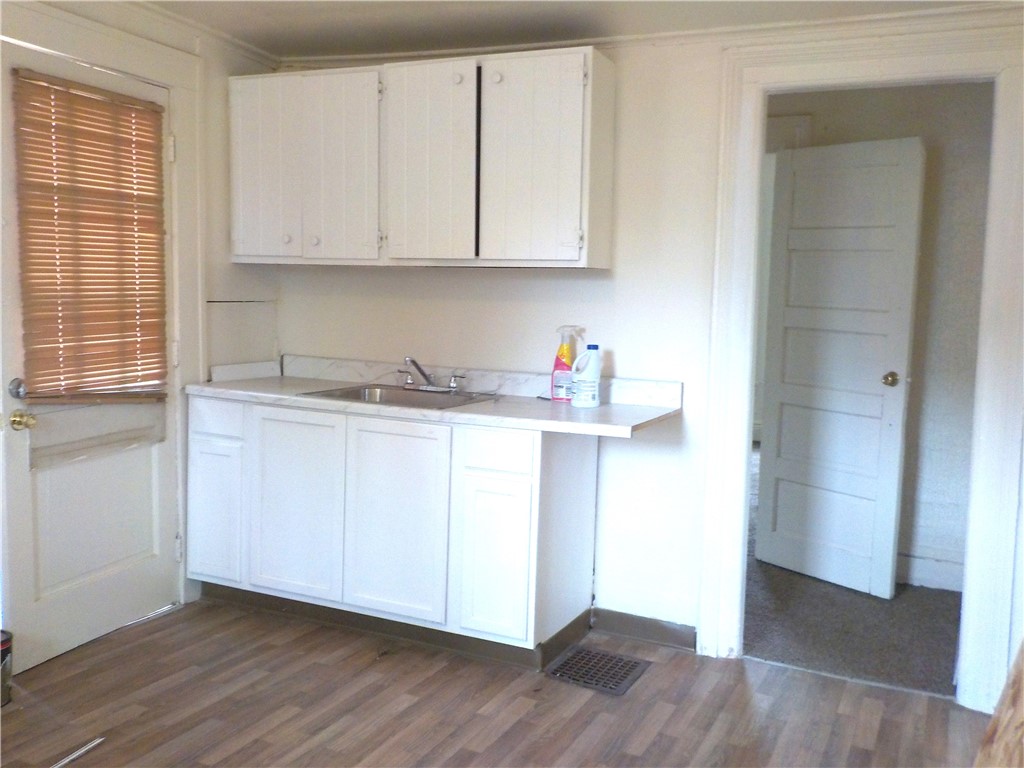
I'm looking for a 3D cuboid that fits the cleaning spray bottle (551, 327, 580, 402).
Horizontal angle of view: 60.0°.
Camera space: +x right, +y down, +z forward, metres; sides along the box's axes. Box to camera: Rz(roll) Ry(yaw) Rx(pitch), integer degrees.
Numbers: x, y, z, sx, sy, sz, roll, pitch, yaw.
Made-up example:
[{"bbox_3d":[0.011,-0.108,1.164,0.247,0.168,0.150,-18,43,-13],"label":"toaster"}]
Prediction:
[{"bbox_3d":[0.213,-0.076,3.403,0.124,0.291,0.060,4,6,25],"label":"cleaning spray bottle"}]

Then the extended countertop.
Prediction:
[{"bbox_3d":[-0.338,0.069,3.460,1.871,0.039,0.615,4,6,25],"label":"extended countertop"}]

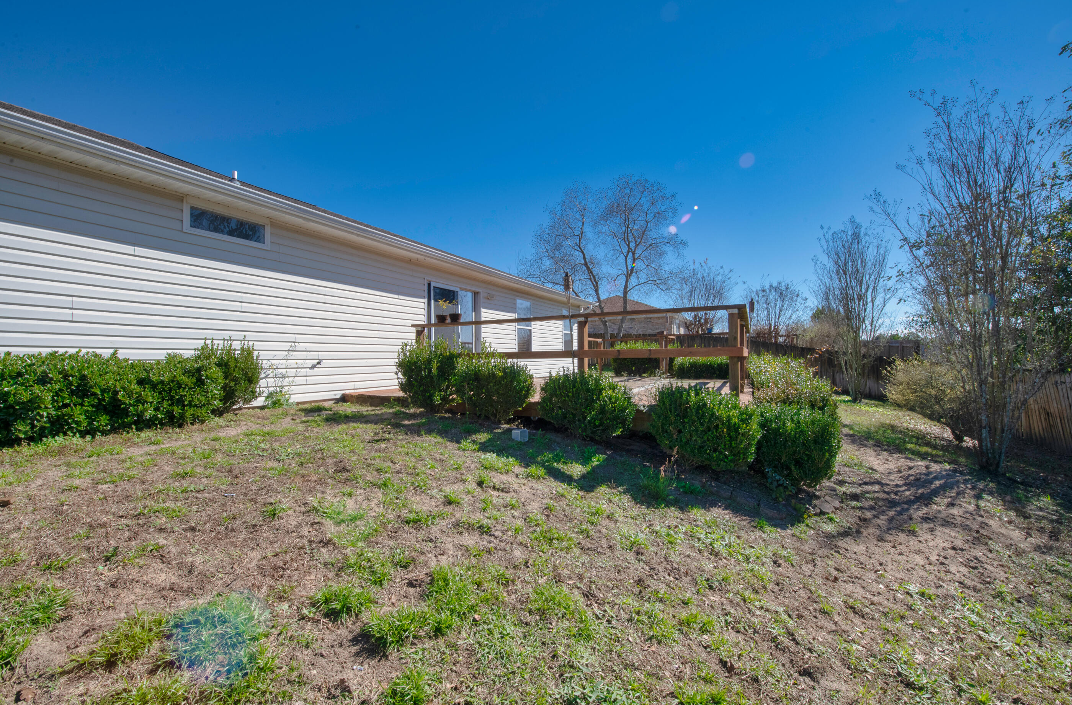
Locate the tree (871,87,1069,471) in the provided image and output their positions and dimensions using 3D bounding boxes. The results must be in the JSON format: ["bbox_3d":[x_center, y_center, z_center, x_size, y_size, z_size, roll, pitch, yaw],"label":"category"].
[{"bbox_3d":[5.800,-0.950,5.750,2.050,5.100,2.050,-1,-1,28],"label":"tree"}]

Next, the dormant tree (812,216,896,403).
[{"bbox_3d":[10.100,-1.360,13.300,2.200,5.900,2.200,-1,-1,28],"label":"dormant tree"}]

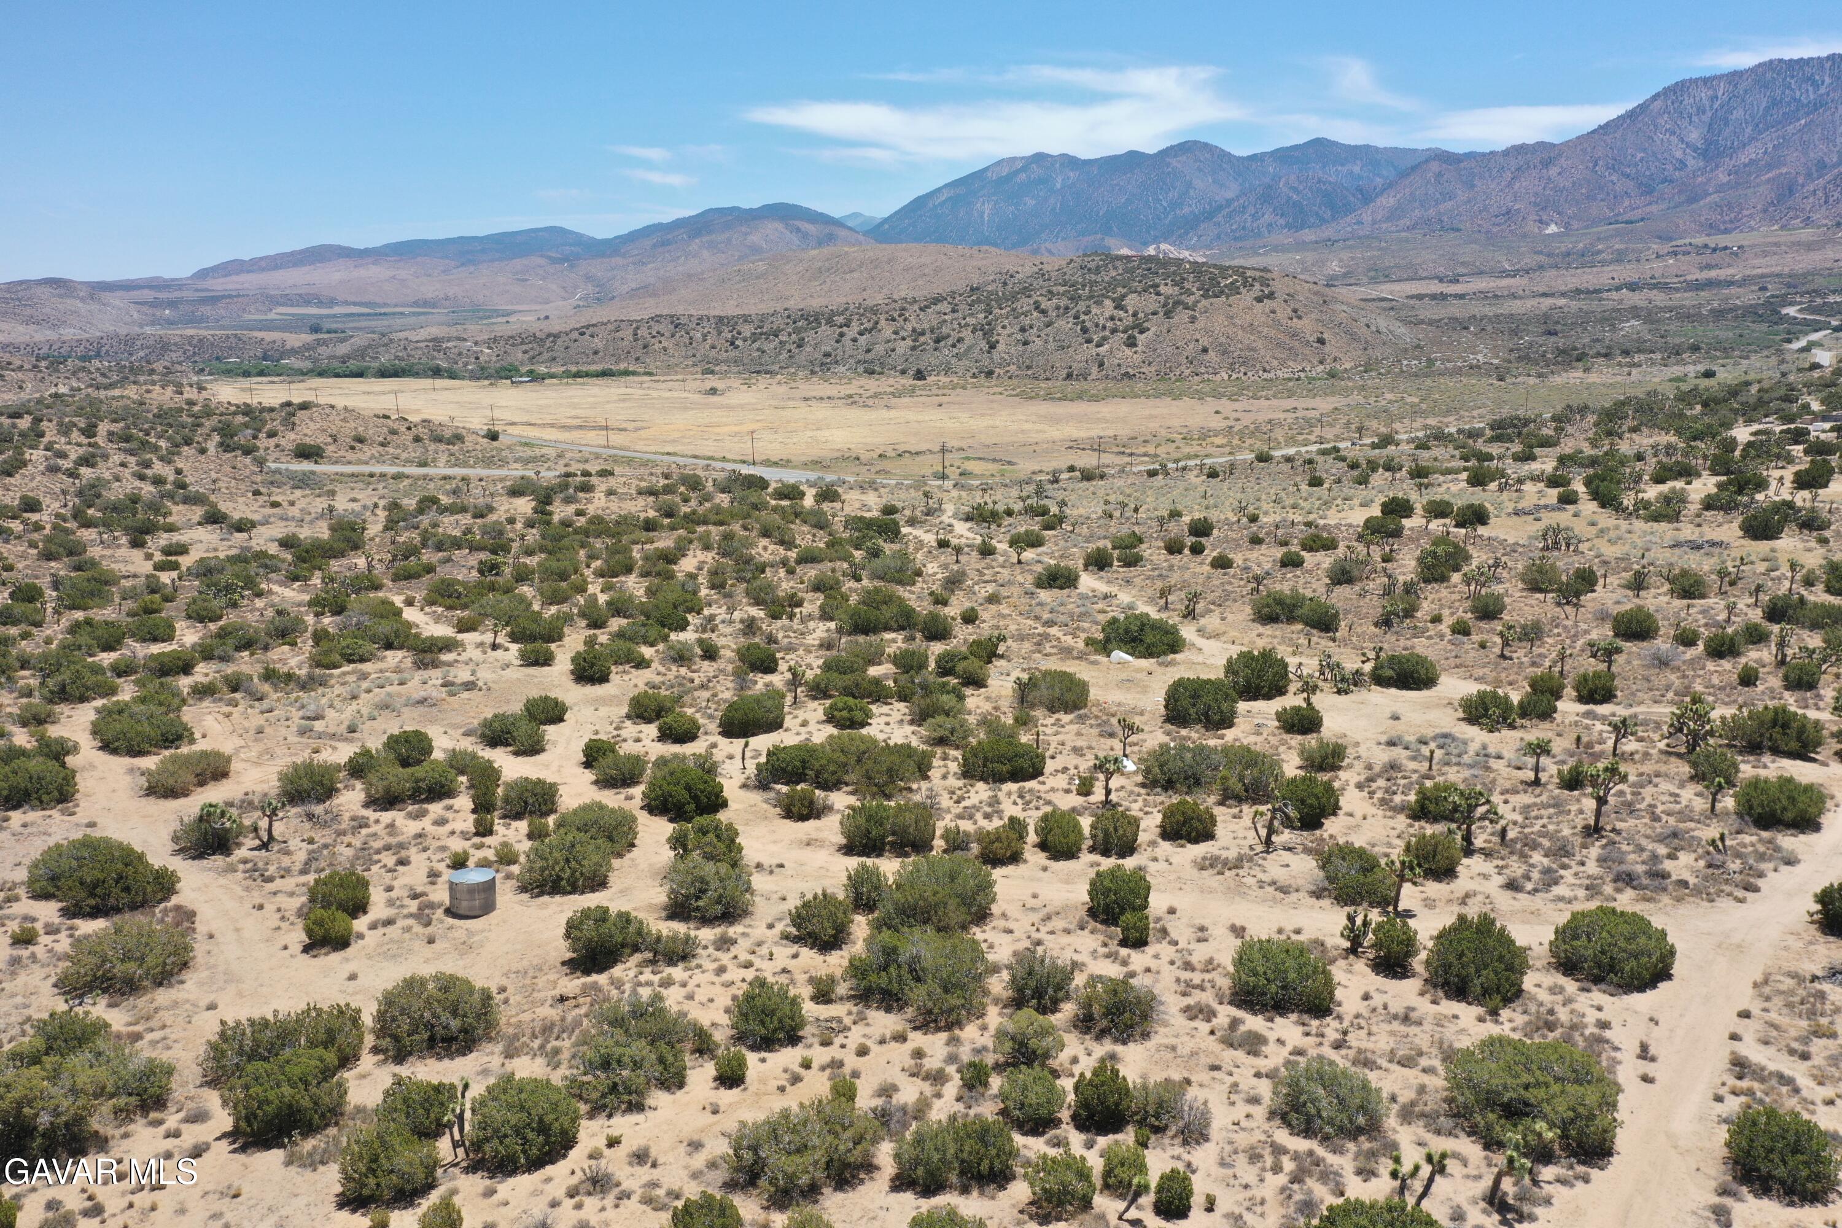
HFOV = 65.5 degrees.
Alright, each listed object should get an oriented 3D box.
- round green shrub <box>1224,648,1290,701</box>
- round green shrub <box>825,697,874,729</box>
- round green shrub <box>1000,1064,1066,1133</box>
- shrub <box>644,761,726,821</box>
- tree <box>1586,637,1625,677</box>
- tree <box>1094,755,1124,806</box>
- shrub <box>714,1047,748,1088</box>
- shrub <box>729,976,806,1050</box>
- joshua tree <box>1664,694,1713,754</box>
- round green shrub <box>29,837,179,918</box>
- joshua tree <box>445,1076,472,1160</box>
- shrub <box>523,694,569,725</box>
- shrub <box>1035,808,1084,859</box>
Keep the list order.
[{"bbox_3d":[35.310,6.220,150.000,6.770,5.230,5.760,3,11,13],"label":"round green shrub"},{"bbox_3d":[-6.644,9.258,133.662,4.559,2.678,4.559,0,11,0],"label":"round green shrub"},{"bbox_3d":[5.075,22.041,65.227,3.004,2.698,3.004,0,11,0],"label":"round green shrub"},{"bbox_3d":[-18.610,13.890,112.910,6.740,4.150,5.730,-2,11,-10],"label":"shrub"},{"bbox_3d":[75.810,5.020,158.090,3.880,4.540,3.300,5,12,26],"label":"tree"},{"bbox_3d":[15.280,13.400,115.690,2.490,4.060,2.360,1,11,8],"label":"tree"},{"bbox_3d":[-9.100,21.807,68.903,1.645,1.806,1.645,0,11,0],"label":"shrub"},{"bbox_3d":[-7.826,20.298,72.865,3.854,3.317,3.854,0,11,0],"label":"shrub"},{"bbox_3d":[70.270,10.130,130.390,4.110,4.940,3.910,6,12,29],"label":"joshua tree"},{"bbox_3d":[-54.150,17.070,94.350,8.770,4.890,6.580,-7,13,-31],"label":"round green shrub"},{"bbox_3d":[-20.180,21.960,62.522,1.100,3.850,0.900,0,11,0],"label":"joshua tree"},{"bbox_3d":[-35.335,8.950,135.065,4.198,2.768,4.198,0,11,0],"label":"shrub"},{"bbox_3d":[10.090,15.860,104.310,3.660,3.520,3.480,1,11,6],"label":"shrub"}]

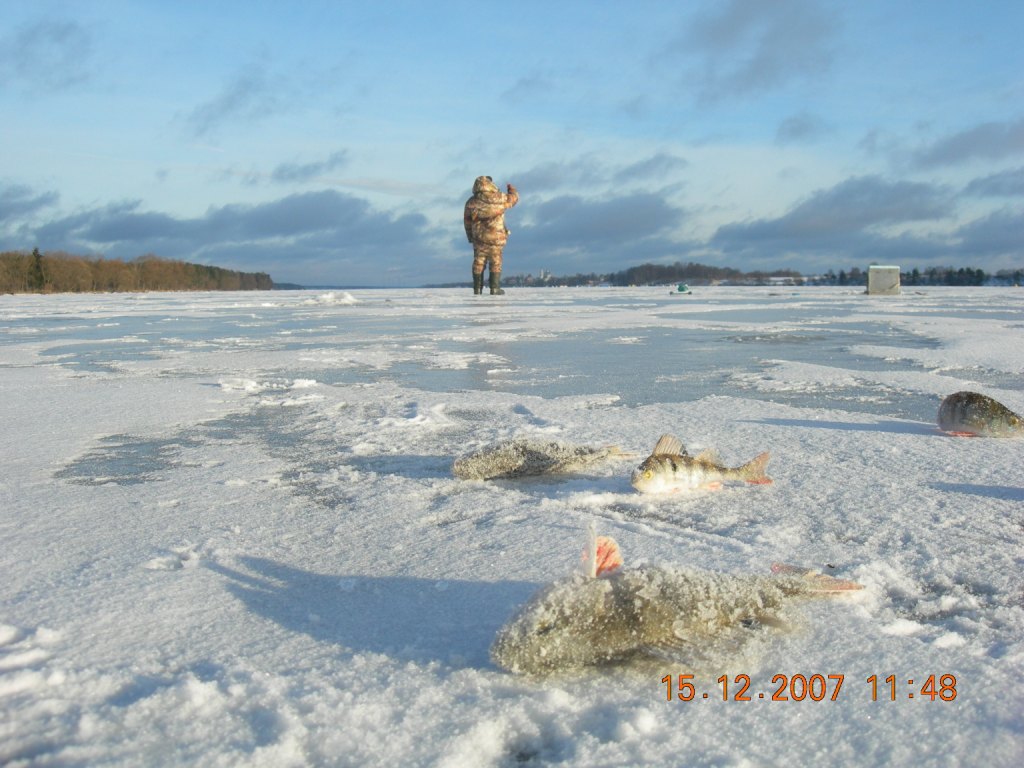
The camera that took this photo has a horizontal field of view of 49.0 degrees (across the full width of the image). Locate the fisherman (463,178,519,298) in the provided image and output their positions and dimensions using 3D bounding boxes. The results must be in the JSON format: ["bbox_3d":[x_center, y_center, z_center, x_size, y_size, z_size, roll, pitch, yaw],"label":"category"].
[{"bbox_3d":[-0.308,-2.233,16.900,0.680,1.790,0.500,3,6,33],"label":"fisherman"}]

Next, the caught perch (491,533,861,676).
[{"bbox_3d":[0.073,0.082,0.453,0.186,0.038,0.048,-3,6,-30],"label":"caught perch"}]

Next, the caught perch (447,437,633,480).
[{"bbox_3d":[0.026,0.053,0.867,0.163,0.027,0.042,-3,6,-32],"label":"caught perch"}]

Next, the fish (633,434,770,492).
[{"bbox_3d":[0.132,0.054,0.780,0.100,0.038,0.027,-1,5,-10],"label":"fish"}]

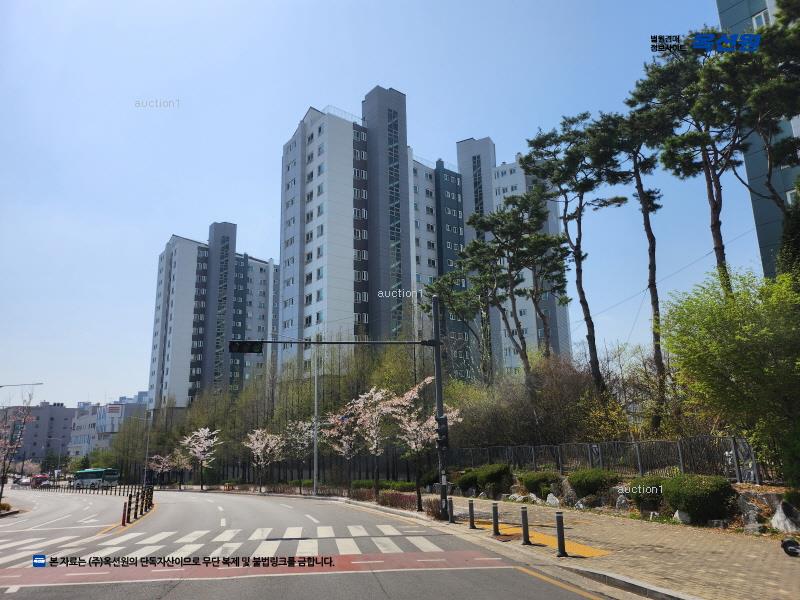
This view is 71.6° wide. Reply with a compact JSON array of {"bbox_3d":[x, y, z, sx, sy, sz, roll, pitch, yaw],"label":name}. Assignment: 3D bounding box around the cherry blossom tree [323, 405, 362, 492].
[{"bbox_3d":[-3.365,8.883,33.080,2.461,5.216,2.600,0,-13,-6],"label":"cherry blossom tree"}]

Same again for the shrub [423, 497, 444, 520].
[{"bbox_3d":[1.262,7.854,20.900,0.850,0.820,1.000,-2,-13,0],"label":"shrub"}]

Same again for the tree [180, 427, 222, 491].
[{"bbox_3d":[-17.413,13.988,49.105,3.672,5.440,3.500,3,-14,-19],"label":"tree"}]

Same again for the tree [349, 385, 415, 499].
[{"bbox_3d":[-1.093,8.279,32.762,3.600,6.527,3.500,-2,-13,0],"label":"tree"}]

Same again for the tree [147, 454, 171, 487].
[{"bbox_3d":[-24.698,17.765,57.382,2.672,3.440,2.700,4,-14,-22],"label":"tree"}]

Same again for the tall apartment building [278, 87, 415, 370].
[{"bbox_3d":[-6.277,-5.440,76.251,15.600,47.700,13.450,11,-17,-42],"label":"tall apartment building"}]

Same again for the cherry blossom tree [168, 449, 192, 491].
[{"bbox_3d":[-21.409,16.577,54.431,2.434,3.878,2.400,4,-14,-20],"label":"cherry blossom tree"}]

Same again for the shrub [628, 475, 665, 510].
[{"bbox_3d":[7.426,5.772,16.600,1.102,0.988,1.102,-7,-14,22],"label":"shrub"}]

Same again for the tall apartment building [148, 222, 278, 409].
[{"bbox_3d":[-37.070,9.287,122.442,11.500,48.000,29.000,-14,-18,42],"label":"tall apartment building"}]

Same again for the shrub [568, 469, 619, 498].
[{"bbox_3d":[6.858,6.481,19.600,1.746,0.930,1.572,-5,-13,18],"label":"shrub"}]

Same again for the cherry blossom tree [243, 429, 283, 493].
[{"bbox_3d":[-12.306,14.327,49.643,3.500,5.510,3.300,-2,-13,0],"label":"cherry blossom tree"}]

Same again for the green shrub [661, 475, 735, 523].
[{"bbox_3d":[8.137,5.445,15.200,1.829,1.173,1.646,-8,-14,26],"label":"green shrub"}]

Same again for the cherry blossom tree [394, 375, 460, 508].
[{"bbox_3d":[1.249,6.433,25.188,2.900,5.894,2.900,-2,-13,0],"label":"cherry blossom tree"}]

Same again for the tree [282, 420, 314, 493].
[{"bbox_3d":[-6.729,10.472,37.028,2.237,4.747,2.300,1,-13,-10],"label":"tree"}]

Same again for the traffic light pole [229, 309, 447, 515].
[{"bbox_3d":[-1.962,3.500,18.414,7.350,7.456,0.600,1,-13,-9],"label":"traffic light pole"}]

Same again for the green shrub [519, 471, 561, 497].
[{"bbox_3d":[6.902,9.075,27.443,2.000,1.200,1.700,-2,-13,0],"label":"green shrub"}]

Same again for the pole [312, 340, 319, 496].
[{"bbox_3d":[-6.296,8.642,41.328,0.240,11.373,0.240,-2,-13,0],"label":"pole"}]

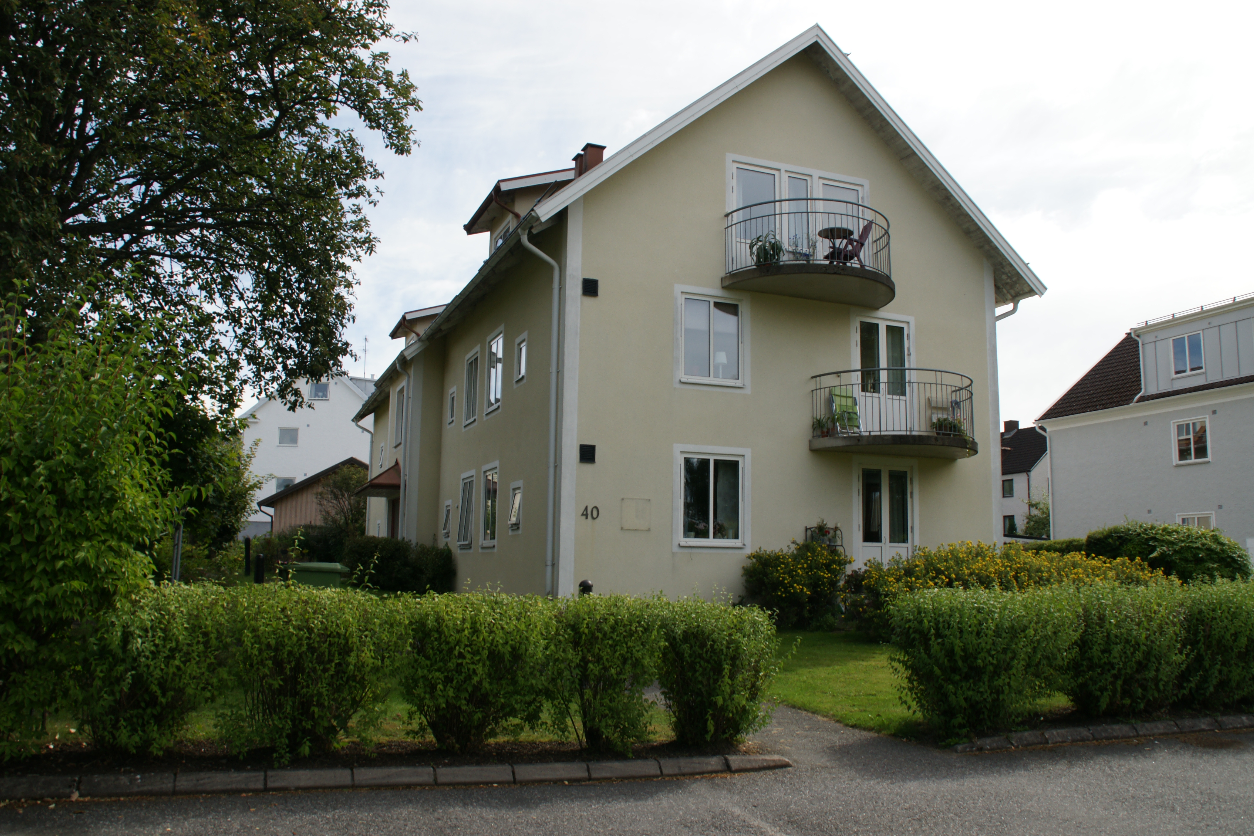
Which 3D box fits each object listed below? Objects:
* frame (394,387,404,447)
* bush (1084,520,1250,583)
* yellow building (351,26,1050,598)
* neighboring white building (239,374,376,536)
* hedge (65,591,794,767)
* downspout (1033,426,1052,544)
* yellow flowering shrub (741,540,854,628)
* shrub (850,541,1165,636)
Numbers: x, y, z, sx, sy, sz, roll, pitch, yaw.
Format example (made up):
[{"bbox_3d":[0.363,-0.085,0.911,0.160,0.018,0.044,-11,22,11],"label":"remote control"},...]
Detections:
[{"bbox_3d":[-6.581,-0.128,27.401,0.180,1.950,2.000,4,-9,-21],"label":"frame"},{"bbox_3d":[11.197,3.090,19.445,2.900,1.866,2.000,2,-9,-5],"label":"bush"},{"bbox_3d":[-1.558,-0.232,27.923,11.020,10.800,26.000,4,-9,-21],"label":"yellow building"},{"bbox_3d":[-16.106,2.870,59.643,9.336,10.235,14.000,0,-9,6],"label":"neighboring white building"},{"bbox_3d":[-1.454,1.907,7.180,5.239,1.170,0.950,2,-9,-8],"label":"hedge"},{"bbox_3d":[14.828,3.050,33.231,0.600,5.870,0.130,4,-9,-21],"label":"downspout"},{"bbox_3d":[2.812,2.741,15.684,1.600,1.450,1.250,4,-9,-21],"label":"yellow flowering shrub"},{"bbox_3d":[6.402,2.888,16.231,5.600,1.450,1.500,4,-9,-21],"label":"shrub"}]

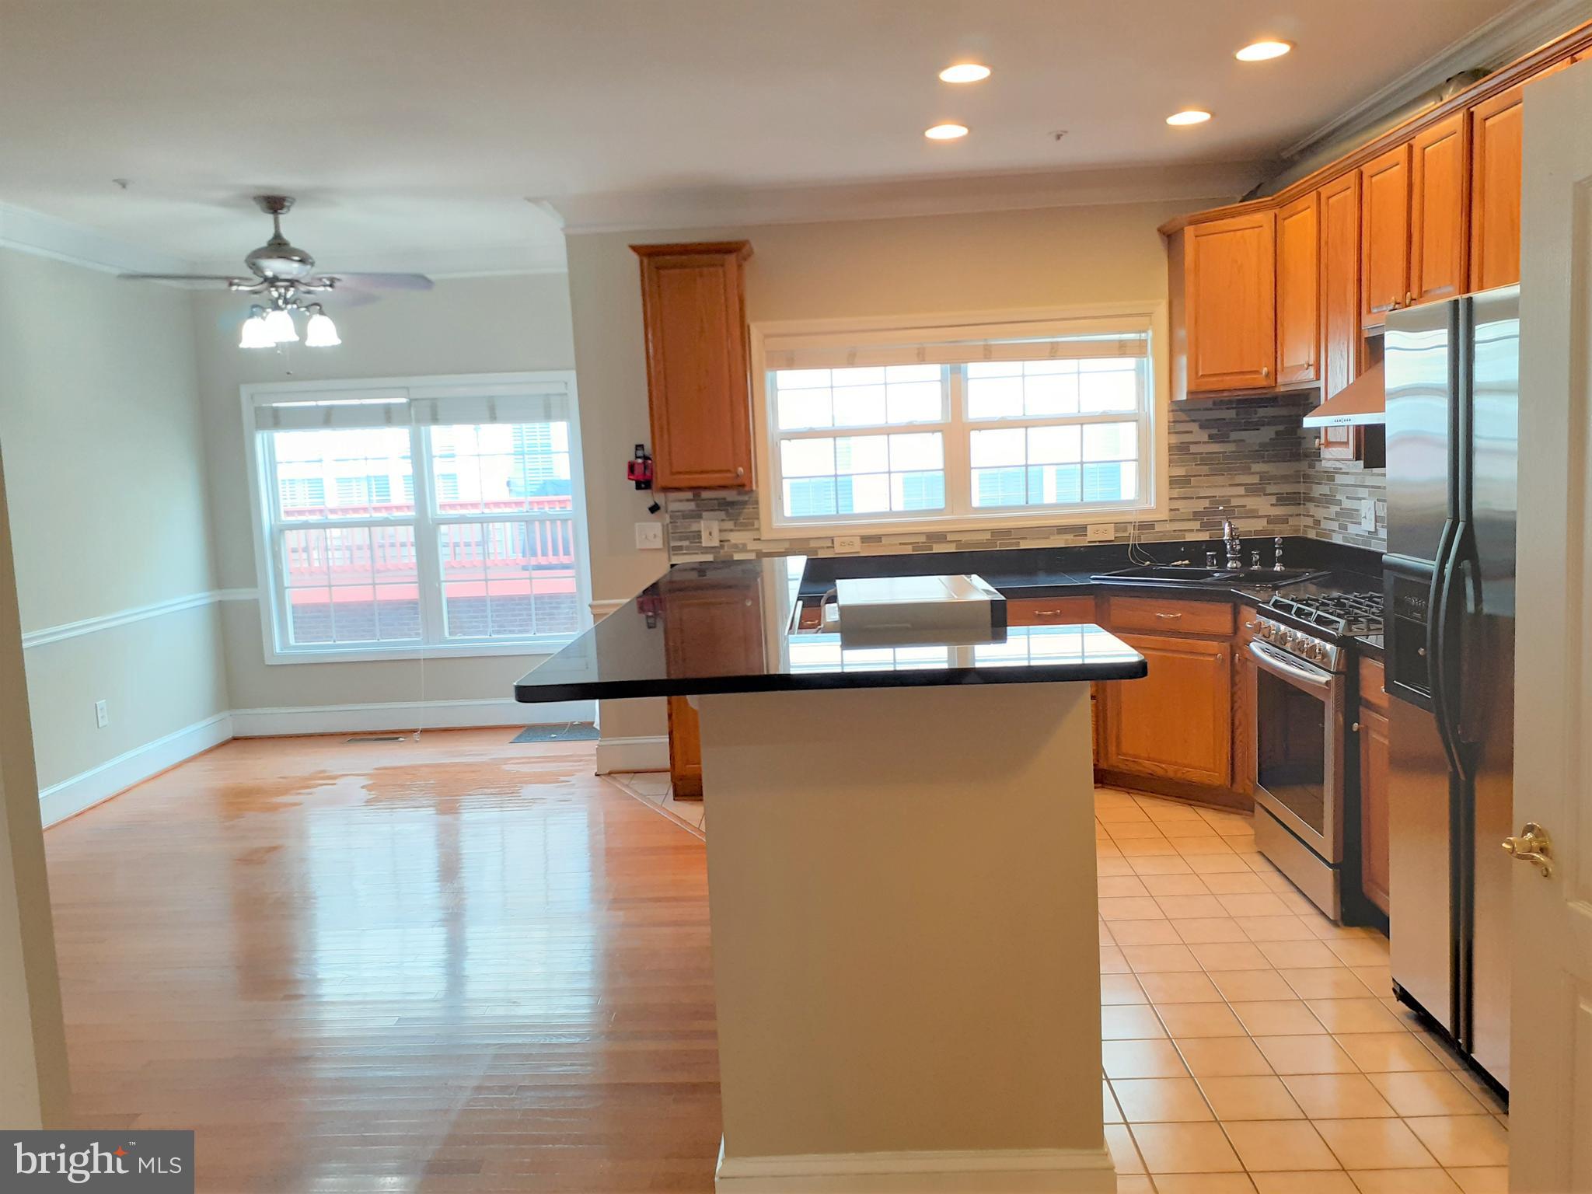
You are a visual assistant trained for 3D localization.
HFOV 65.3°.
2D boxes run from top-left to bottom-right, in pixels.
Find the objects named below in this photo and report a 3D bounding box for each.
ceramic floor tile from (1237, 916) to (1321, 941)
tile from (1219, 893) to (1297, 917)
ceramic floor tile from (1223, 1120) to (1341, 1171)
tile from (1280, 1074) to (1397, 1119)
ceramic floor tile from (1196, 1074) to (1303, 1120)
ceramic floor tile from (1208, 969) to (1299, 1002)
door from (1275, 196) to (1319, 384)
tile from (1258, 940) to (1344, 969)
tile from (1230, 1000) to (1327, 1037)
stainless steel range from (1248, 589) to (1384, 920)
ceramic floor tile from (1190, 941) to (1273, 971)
[{"bbox_3d":[1.490,1.033,3.854,0.199,0.010,0.199,-2,6,3],"label":"ceramic floor tile"},{"bbox_3d":[1.519,1.024,4.115,0.200,0.010,0.200,-2,7,2],"label":"tile"},{"bbox_3d":[1.040,1.186,2.675,0.199,0.010,0.199,-2,6,3],"label":"ceramic floor tile"},{"bbox_3d":[1.271,1.175,2.912,0.200,0.010,0.200,-2,7,2],"label":"tile"},{"bbox_3d":[1.058,1.173,2.898,0.200,0.010,0.200,-2,6,2],"label":"ceramic floor tile"},{"bbox_3d":[1.293,1.104,3.518,0.200,0.010,0.200,-2,7,2],"label":"ceramic floor tile"},{"bbox_3d":[2.037,-1.231,5.028,0.020,0.717,0.440,-3,6,2],"label":"door"},{"bbox_3d":[1.482,1.056,3.654,0.199,0.010,0.199,-2,6,3],"label":"tile"},{"bbox_3d":[1.256,1.101,3.236,0.197,0.010,0.192,-2,7,2],"label":"tile"},{"bbox_3d":[1.964,0.508,4.112,0.720,0.930,0.757,-2,6,3],"label":"stainless steel range"},{"bbox_3d":[1.301,1.080,3.720,0.200,0.010,0.200,-2,7,2],"label":"ceramic floor tile"}]

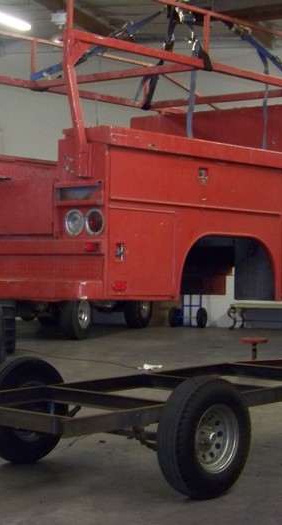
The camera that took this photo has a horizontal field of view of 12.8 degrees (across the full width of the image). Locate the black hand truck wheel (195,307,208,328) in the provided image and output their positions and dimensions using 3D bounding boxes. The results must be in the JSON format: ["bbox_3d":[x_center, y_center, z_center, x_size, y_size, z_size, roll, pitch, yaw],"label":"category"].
[{"bbox_3d":[0.942,0.855,19.300,0.095,0.300,0.300,1,2,18],"label":"black hand truck wheel"}]

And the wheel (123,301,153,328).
[{"bbox_3d":[-0.045,0.668,19.600,0.235,0.710,0.710,1,2,18],"label":"wheel"}]

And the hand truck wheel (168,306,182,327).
[{"bbox_3d":[0.534,0.851,19.400,0.095,0.300,0.300,1,2,18],"label":"hand truck wheel"}]

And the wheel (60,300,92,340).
[{"bbox_3d":[-0.900,0.722,17.500,0.235,0.710,0.710,1,2,18],"label":"wheel"}]

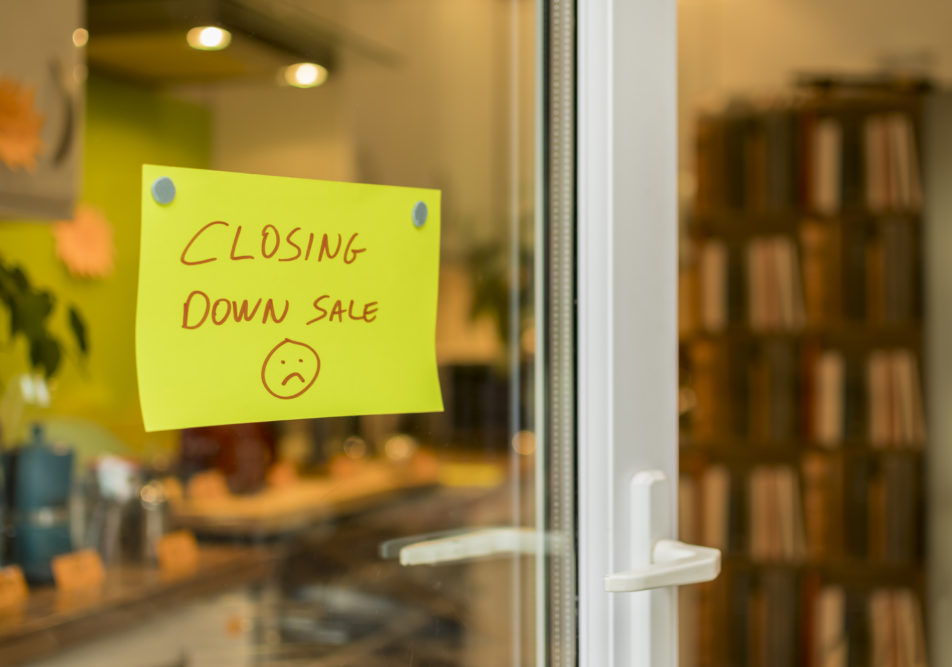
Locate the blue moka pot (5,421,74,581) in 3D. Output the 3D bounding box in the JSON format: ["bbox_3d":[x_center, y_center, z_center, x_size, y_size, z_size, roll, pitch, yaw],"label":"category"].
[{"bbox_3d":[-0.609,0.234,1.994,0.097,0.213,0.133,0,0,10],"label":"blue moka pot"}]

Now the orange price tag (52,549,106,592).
[{"bbox_3d":[-0.545,0.322,1.971,0.026,0.037,0.098,0,0,20],"label":"orange price tag"}]

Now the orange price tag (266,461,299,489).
[{"bbox_3d":[-0.371,0.268,2.750,0.026,0.037,0.098,0,0,20],"label":"orange price tag"}]

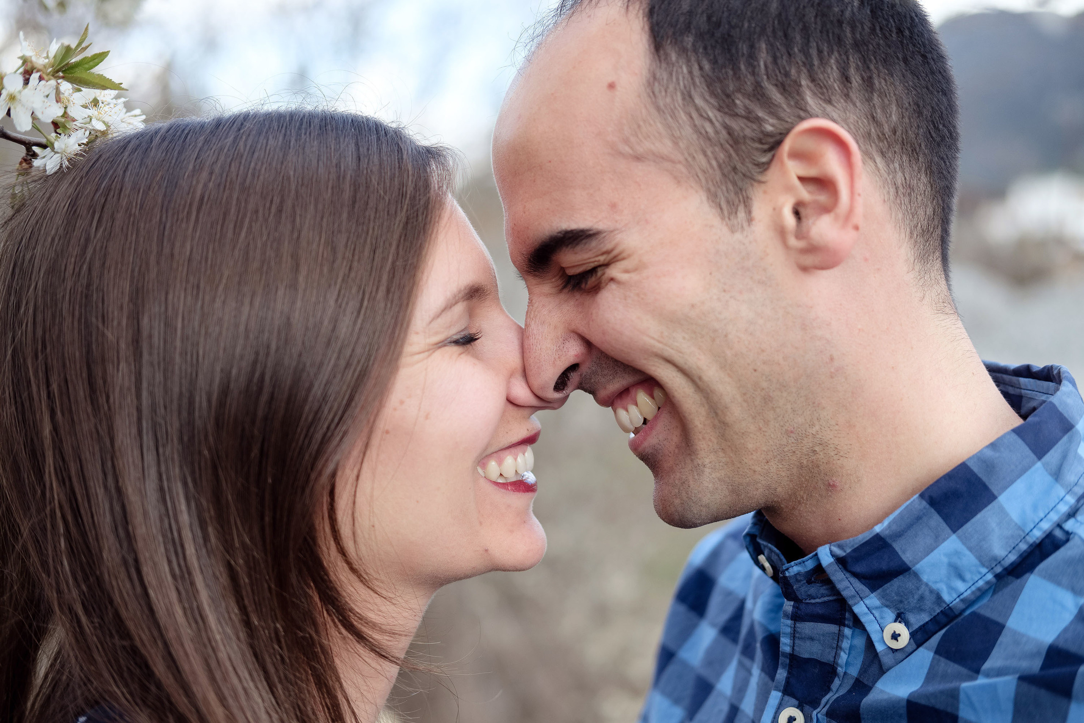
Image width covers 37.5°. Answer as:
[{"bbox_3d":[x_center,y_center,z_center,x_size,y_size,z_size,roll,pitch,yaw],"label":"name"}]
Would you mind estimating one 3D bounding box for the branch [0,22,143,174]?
[{"bbox_3d":[-0.221,-0.121,0.740,0.072,0.073,0.062,0,3,0],"label":"branch"}]

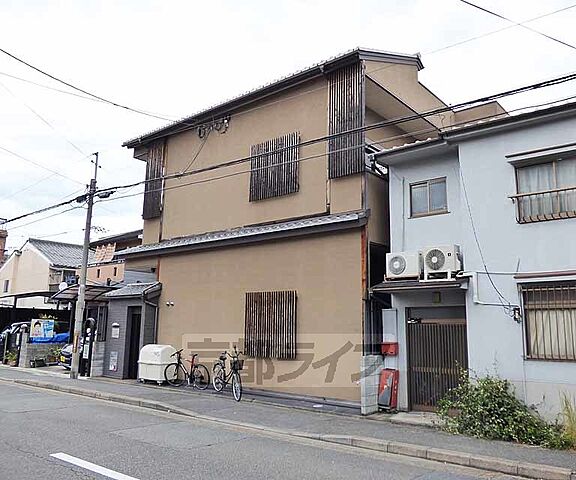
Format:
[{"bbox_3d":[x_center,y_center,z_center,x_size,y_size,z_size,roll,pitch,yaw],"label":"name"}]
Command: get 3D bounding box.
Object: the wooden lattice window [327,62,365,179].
[{"bbox_3d":[1.446,-3.041,11.484,1.030,3.020,0.120,-7,-13,37],"label":"wooden lattice window"}]

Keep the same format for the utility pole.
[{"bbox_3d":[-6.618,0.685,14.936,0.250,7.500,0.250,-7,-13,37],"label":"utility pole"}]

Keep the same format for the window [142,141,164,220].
[{"bbox_3d":[-4.806,-2.174,16.202,1.070,2.920,0.120,-7,-13,37],"label":"window"}]

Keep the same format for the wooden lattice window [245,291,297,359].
[{"bbox_3d":[-0.434,2.142,11.475,1.713,1.611,0.100,-7,-13,37],"label":"wooden lattice window"}]

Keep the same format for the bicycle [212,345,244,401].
[{"bbox_3d":[-1.424,3.197,10.914,0.580,1.150,1.780,7,-12,-32],"label":"bicycle"}]

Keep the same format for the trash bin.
[{"bbox_3d":[-3.854,3.689,13.406,1.070,1.100,0.640,-7,-13,37],"label":"trash bin"}]

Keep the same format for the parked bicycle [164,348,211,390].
[{"bbox_3d":[-2.619,3.505,12.210,1.710,0.990,0.580,-8,-13,38],"label":"parked bicycle"}]

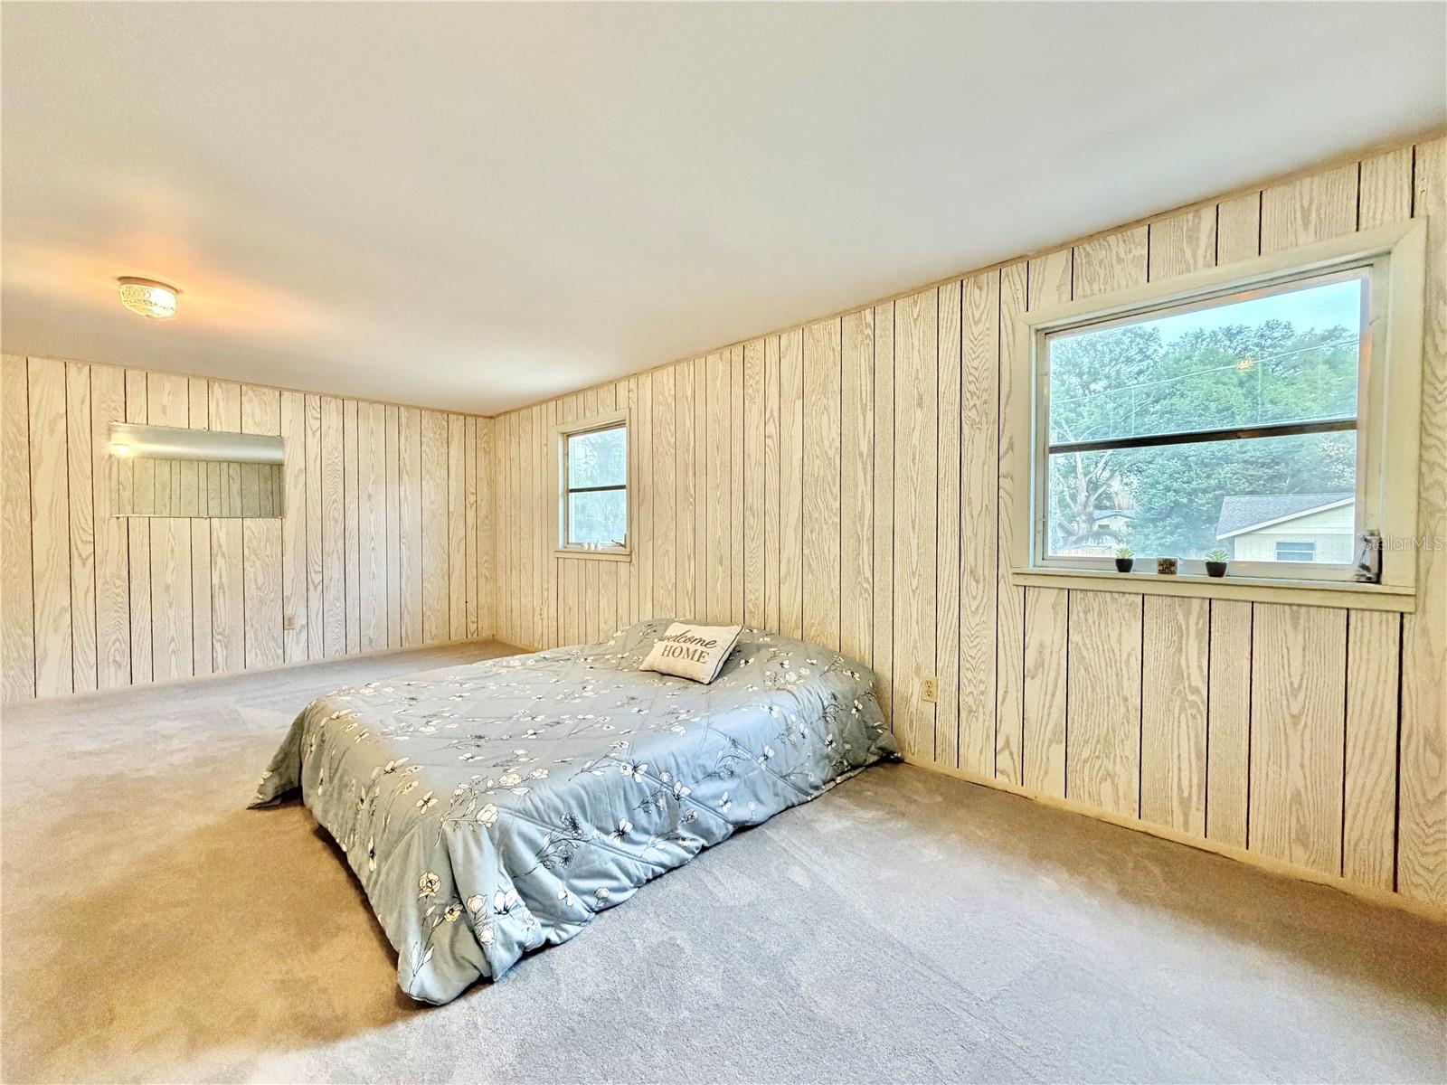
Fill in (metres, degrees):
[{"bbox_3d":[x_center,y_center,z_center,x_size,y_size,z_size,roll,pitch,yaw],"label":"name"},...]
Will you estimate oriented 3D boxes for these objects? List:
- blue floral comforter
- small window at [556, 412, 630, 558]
[{"bbox_3d":[-0.501,0.785,2.541,1.561,0.450,2.071,1,2,45],"label":"blue floral comforter"},{"bbox_3d":[-1.017,-0.406,4.509,1.071,1.076,0.100,1,2,45],"label":"small window"}]

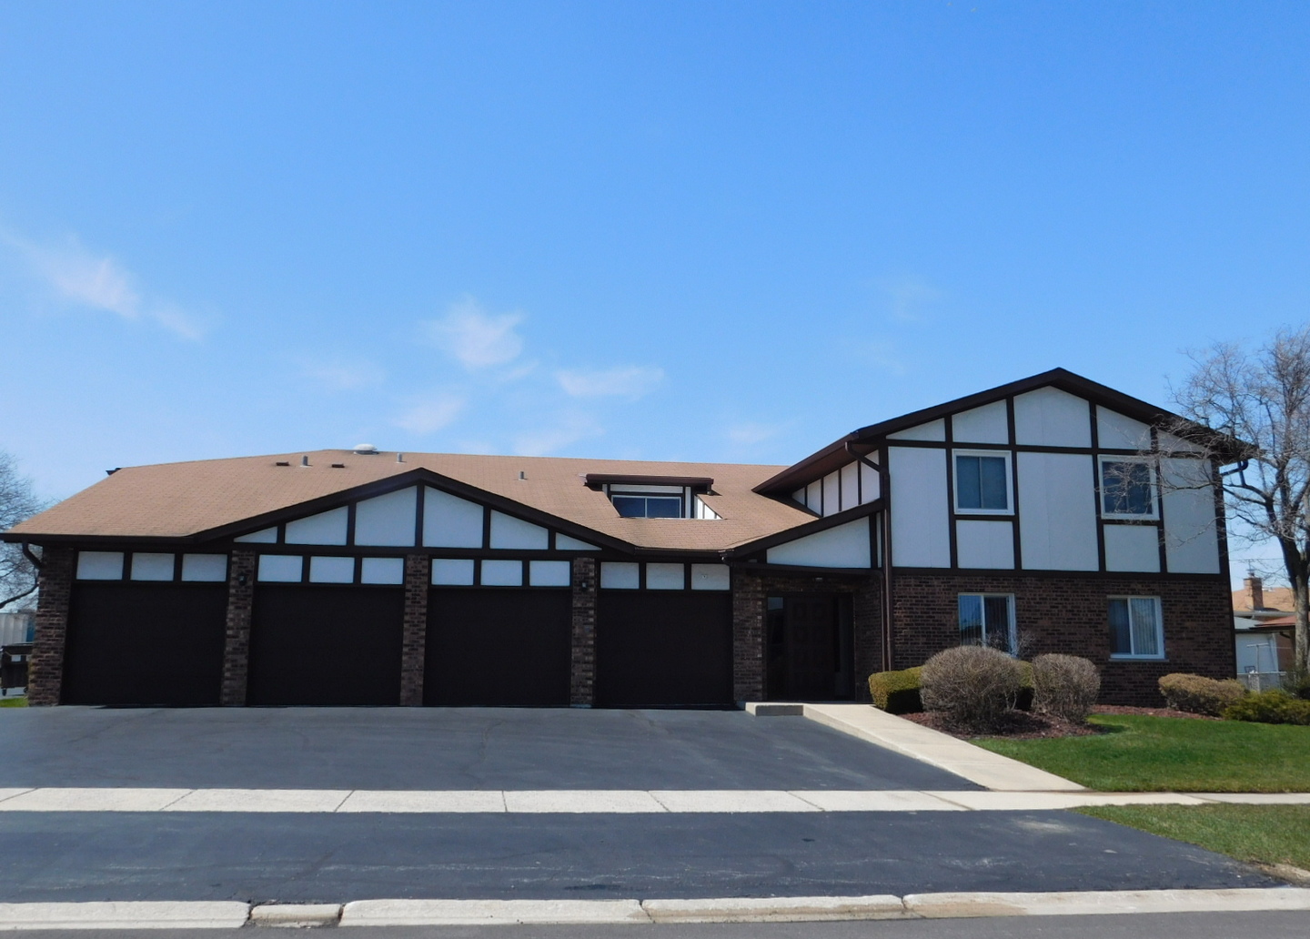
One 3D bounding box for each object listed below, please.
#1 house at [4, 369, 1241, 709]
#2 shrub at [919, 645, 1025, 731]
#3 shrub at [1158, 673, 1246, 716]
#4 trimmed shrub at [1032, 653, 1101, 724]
[{"bbox_3d":[-0.667,2.011,25.863,22.200,6.290,12.900,2,-10,-9],"label":"house"},{"bbox_3d":[4.833,3.320,17.394,1.560,1.250,1.550,2,-10,-9],"label":"shrub"},{"bbox_3d":[9.738,3.996,20.195,1.550,0.710,1.150,2,-10,-9],"label":"shrub"},{"bbox_3d":[6.667,3.545,18.378,1.080,1.130,1.080,2,-10,-9],"label":"trimmed shrub"}]

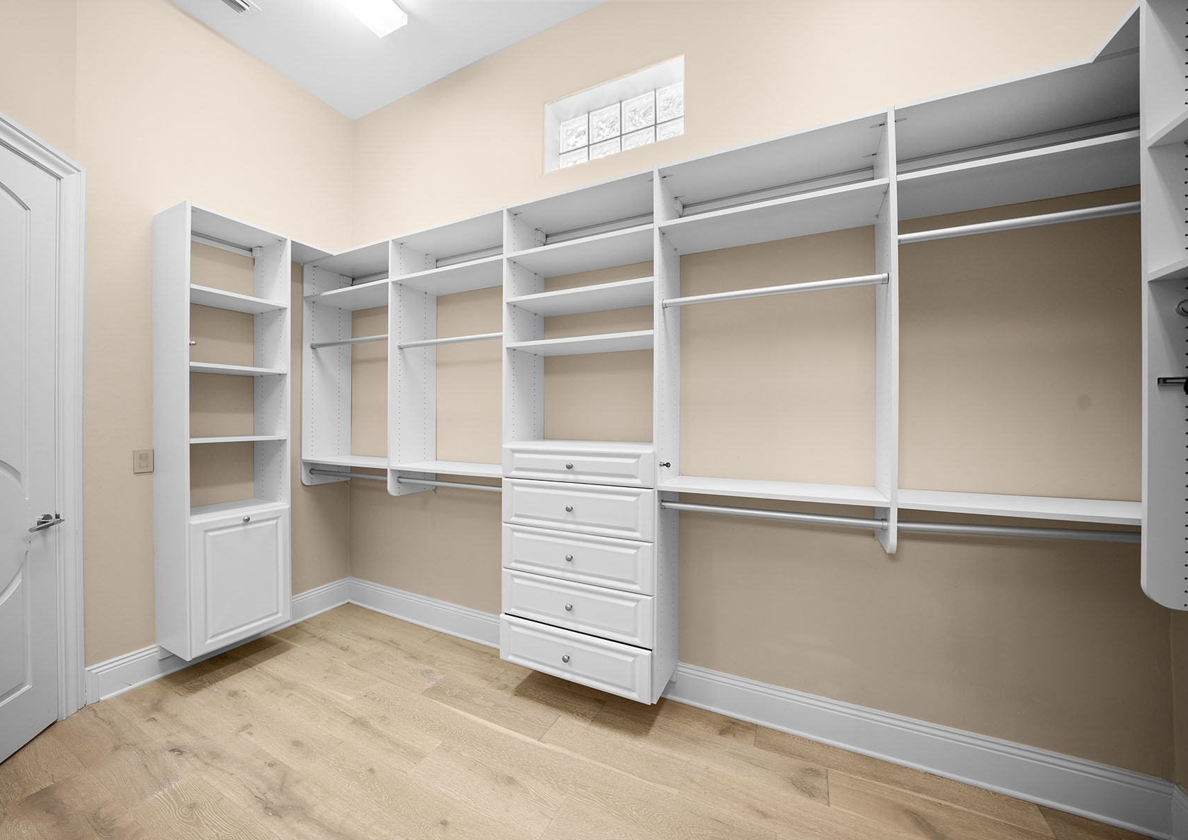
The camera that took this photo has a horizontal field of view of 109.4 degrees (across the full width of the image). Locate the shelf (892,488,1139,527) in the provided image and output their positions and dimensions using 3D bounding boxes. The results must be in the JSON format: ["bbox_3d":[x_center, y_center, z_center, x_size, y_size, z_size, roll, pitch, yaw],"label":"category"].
[{"bbox_3d":[1.448,0.288,1.401,0.789,0.021,0.345,0,0,25],"label":"shelf"}]

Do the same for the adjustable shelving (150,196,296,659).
[{"bbox_3d":[-2.002,0.056,2.297,0.347,2.200,0.470,0,0,25],"label":"adjustable shelving"}]

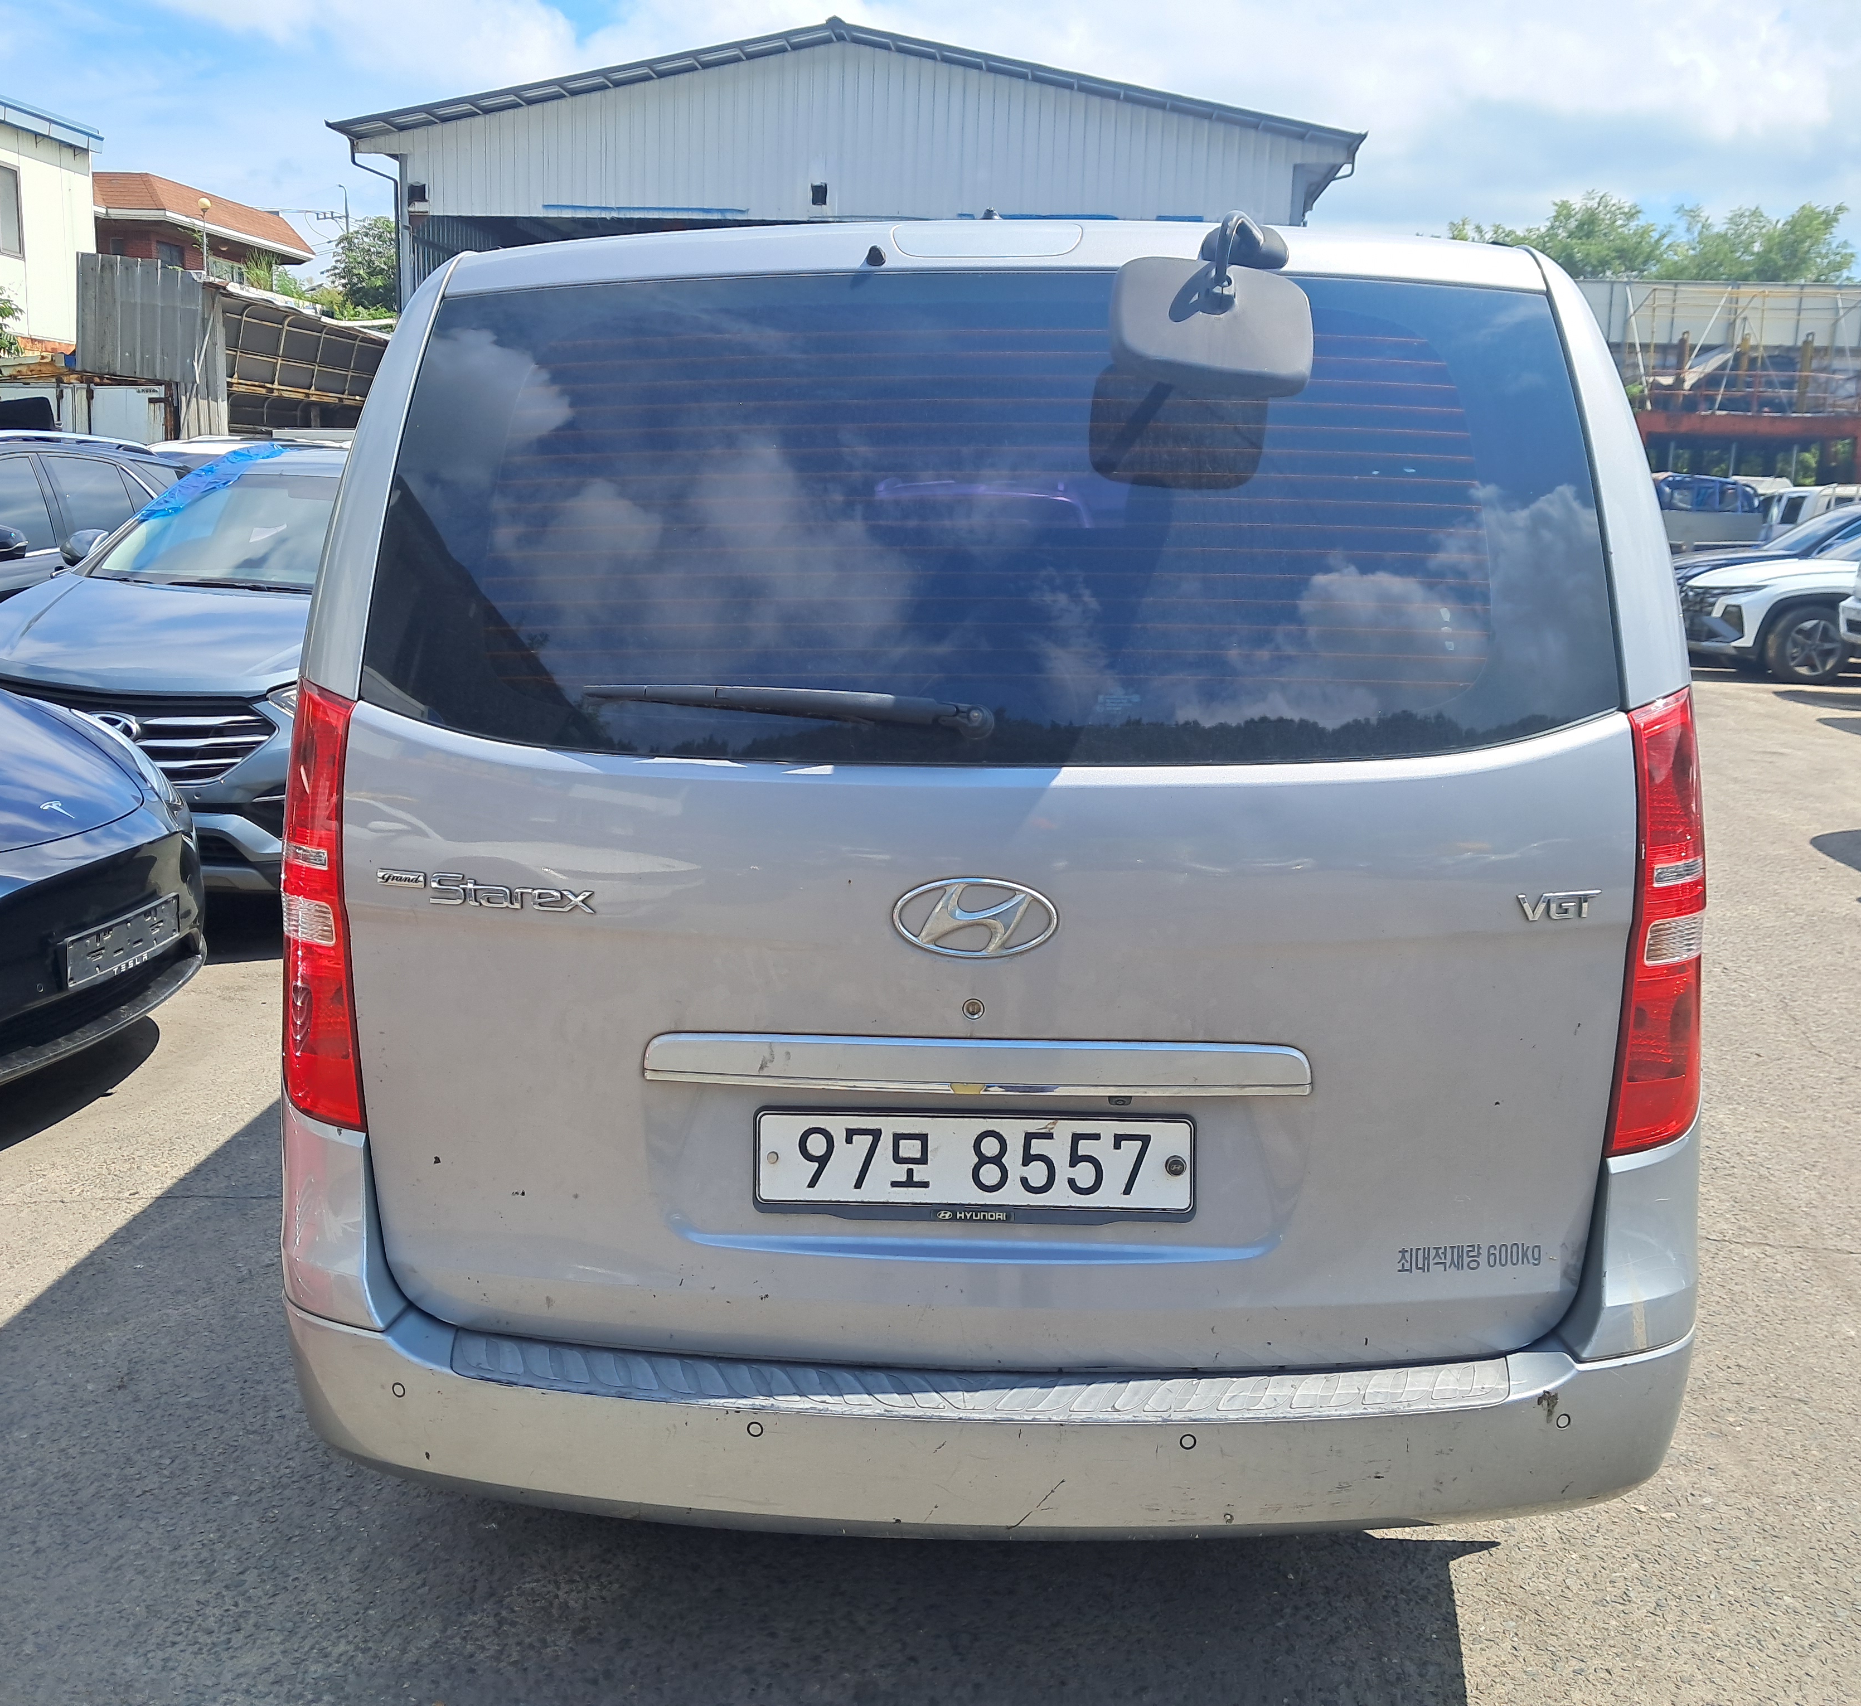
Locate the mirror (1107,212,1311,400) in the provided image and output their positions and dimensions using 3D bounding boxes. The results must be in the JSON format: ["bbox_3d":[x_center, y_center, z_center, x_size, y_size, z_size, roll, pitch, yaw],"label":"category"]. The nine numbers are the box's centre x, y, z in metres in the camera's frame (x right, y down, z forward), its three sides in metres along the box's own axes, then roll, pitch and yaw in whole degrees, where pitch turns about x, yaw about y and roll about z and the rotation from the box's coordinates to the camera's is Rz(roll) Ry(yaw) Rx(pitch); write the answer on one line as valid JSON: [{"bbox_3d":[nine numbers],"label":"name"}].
[{"bbox_3d":[0.308,-0.603,1.968,0.220,0.220,0.210,1,12,3],"label":"mirror"}]

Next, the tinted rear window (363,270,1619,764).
[{"bbox_3d":[0.070,-0.390,2.075,1.470,0.565,0.140,1,2,3],"label":"tinted rear window"}]

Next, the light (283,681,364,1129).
[{"bbox_3d":[-0.762,0.062,2.258,0.150,0.545,0.200,1,12,3],"label":"light"}]

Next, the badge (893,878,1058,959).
[{"bbox_3d":[0.052,0.076,2.080,0.195,0.098,0.015,1,12,3],"label":"badge"}]

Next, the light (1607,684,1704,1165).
[{"bbox_3d":[0.892,0.080,2.174,0.150,0.545,0.200,1,12,3],"label":"light"}]

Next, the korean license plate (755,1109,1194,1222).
[{"bbox_3d":[0.053,0.374,2.120,0.527,0.122,0.020,1,12,3],"label":"korean license plate"}]

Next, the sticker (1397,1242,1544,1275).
[{"bbox_3d":[0.652,0.489,2.140,0.178,0.039,0.004,1,12,-1],"label":"sticker"}]

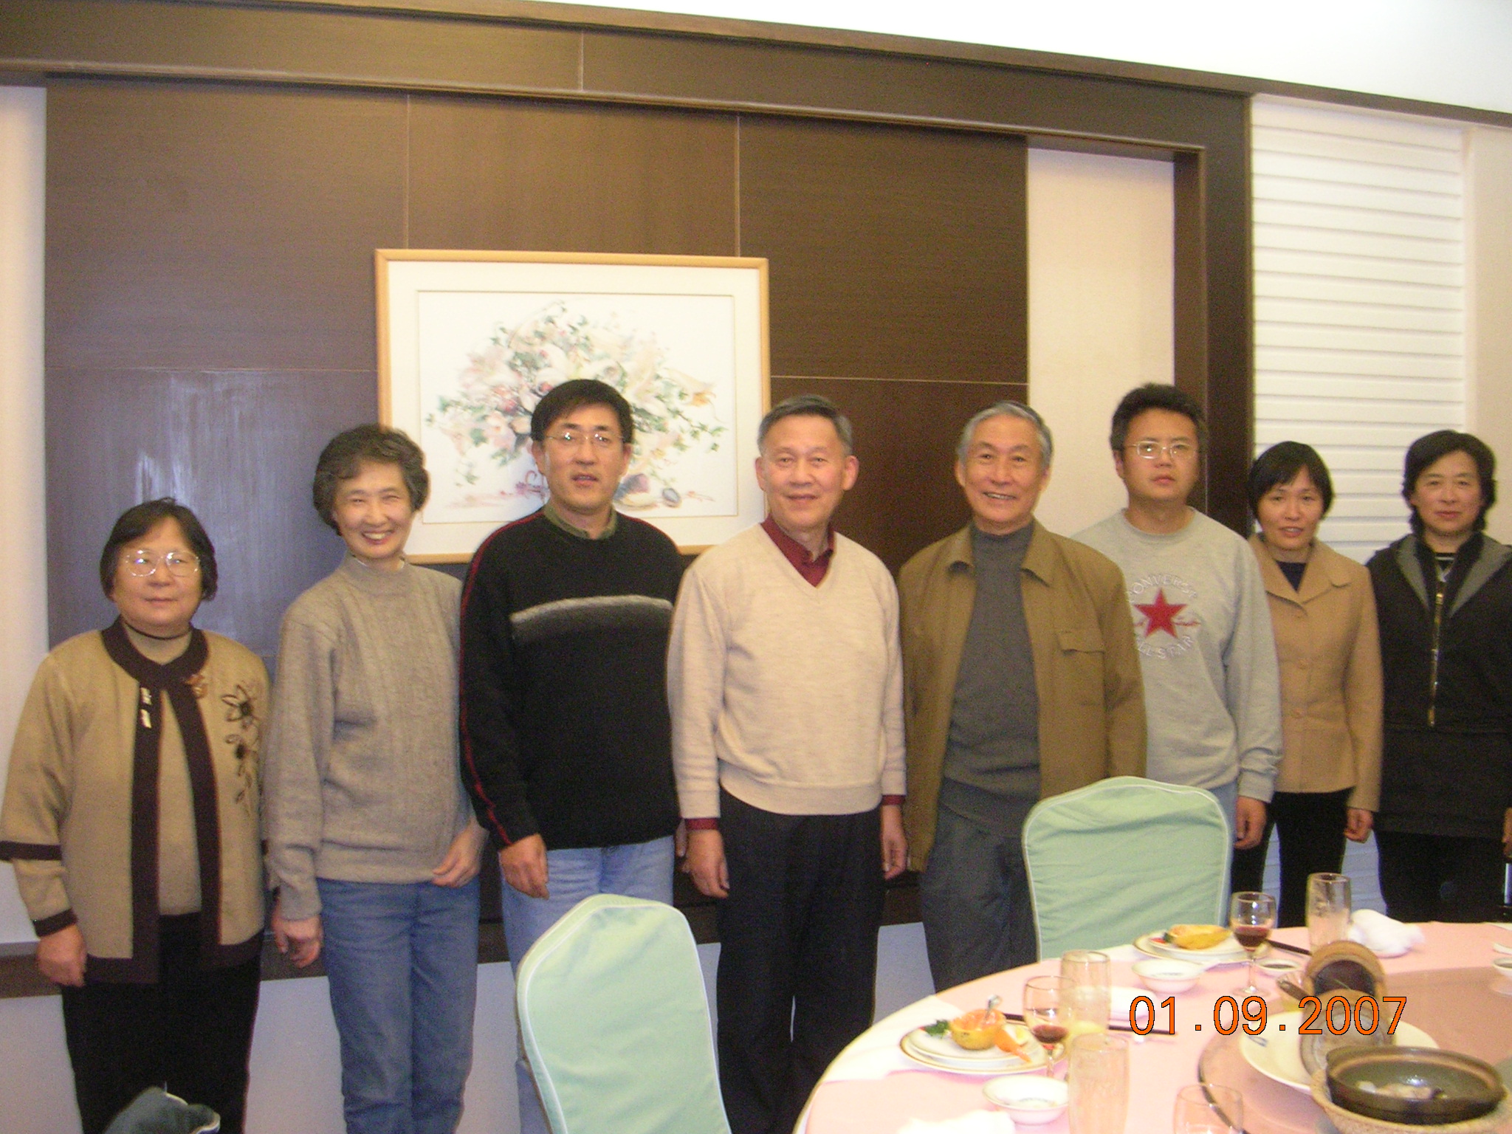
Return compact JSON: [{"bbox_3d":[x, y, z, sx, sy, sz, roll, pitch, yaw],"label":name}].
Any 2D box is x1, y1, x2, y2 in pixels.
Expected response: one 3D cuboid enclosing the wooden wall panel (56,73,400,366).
[{"bbox_3d":[-1.069,-0.690,3.350,0.710,0.575,0.040,-1,2,-19],"label":"wooden wall panel"}]

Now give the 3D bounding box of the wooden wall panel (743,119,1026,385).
[{"bbox_3d":[0.297,-0.732,3.845,0.725,0.590,0.040,-1,2,-19],"label":"wooden wall panel"}]

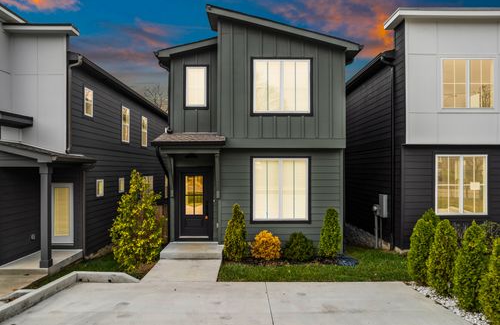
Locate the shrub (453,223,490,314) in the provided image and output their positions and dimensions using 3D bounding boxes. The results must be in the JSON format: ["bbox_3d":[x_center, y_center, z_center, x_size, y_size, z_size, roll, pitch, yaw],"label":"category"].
[{"bbox_3d":[3.630,1.680,5.030,0.620,1.450,0.600,0,-1,-1],"label":"shrub"}]

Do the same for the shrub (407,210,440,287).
[{"bbox_3d":[3.620,1.860,6.420,0.680,1.420,0.680,0,-1,-1],"label":"shrub"}]

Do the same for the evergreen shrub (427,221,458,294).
[{"bbox_3d":[3.620,1.760,5.750,0.640,1.410,0.640,0,-1,-1],"label":"evergreen shrub"}]

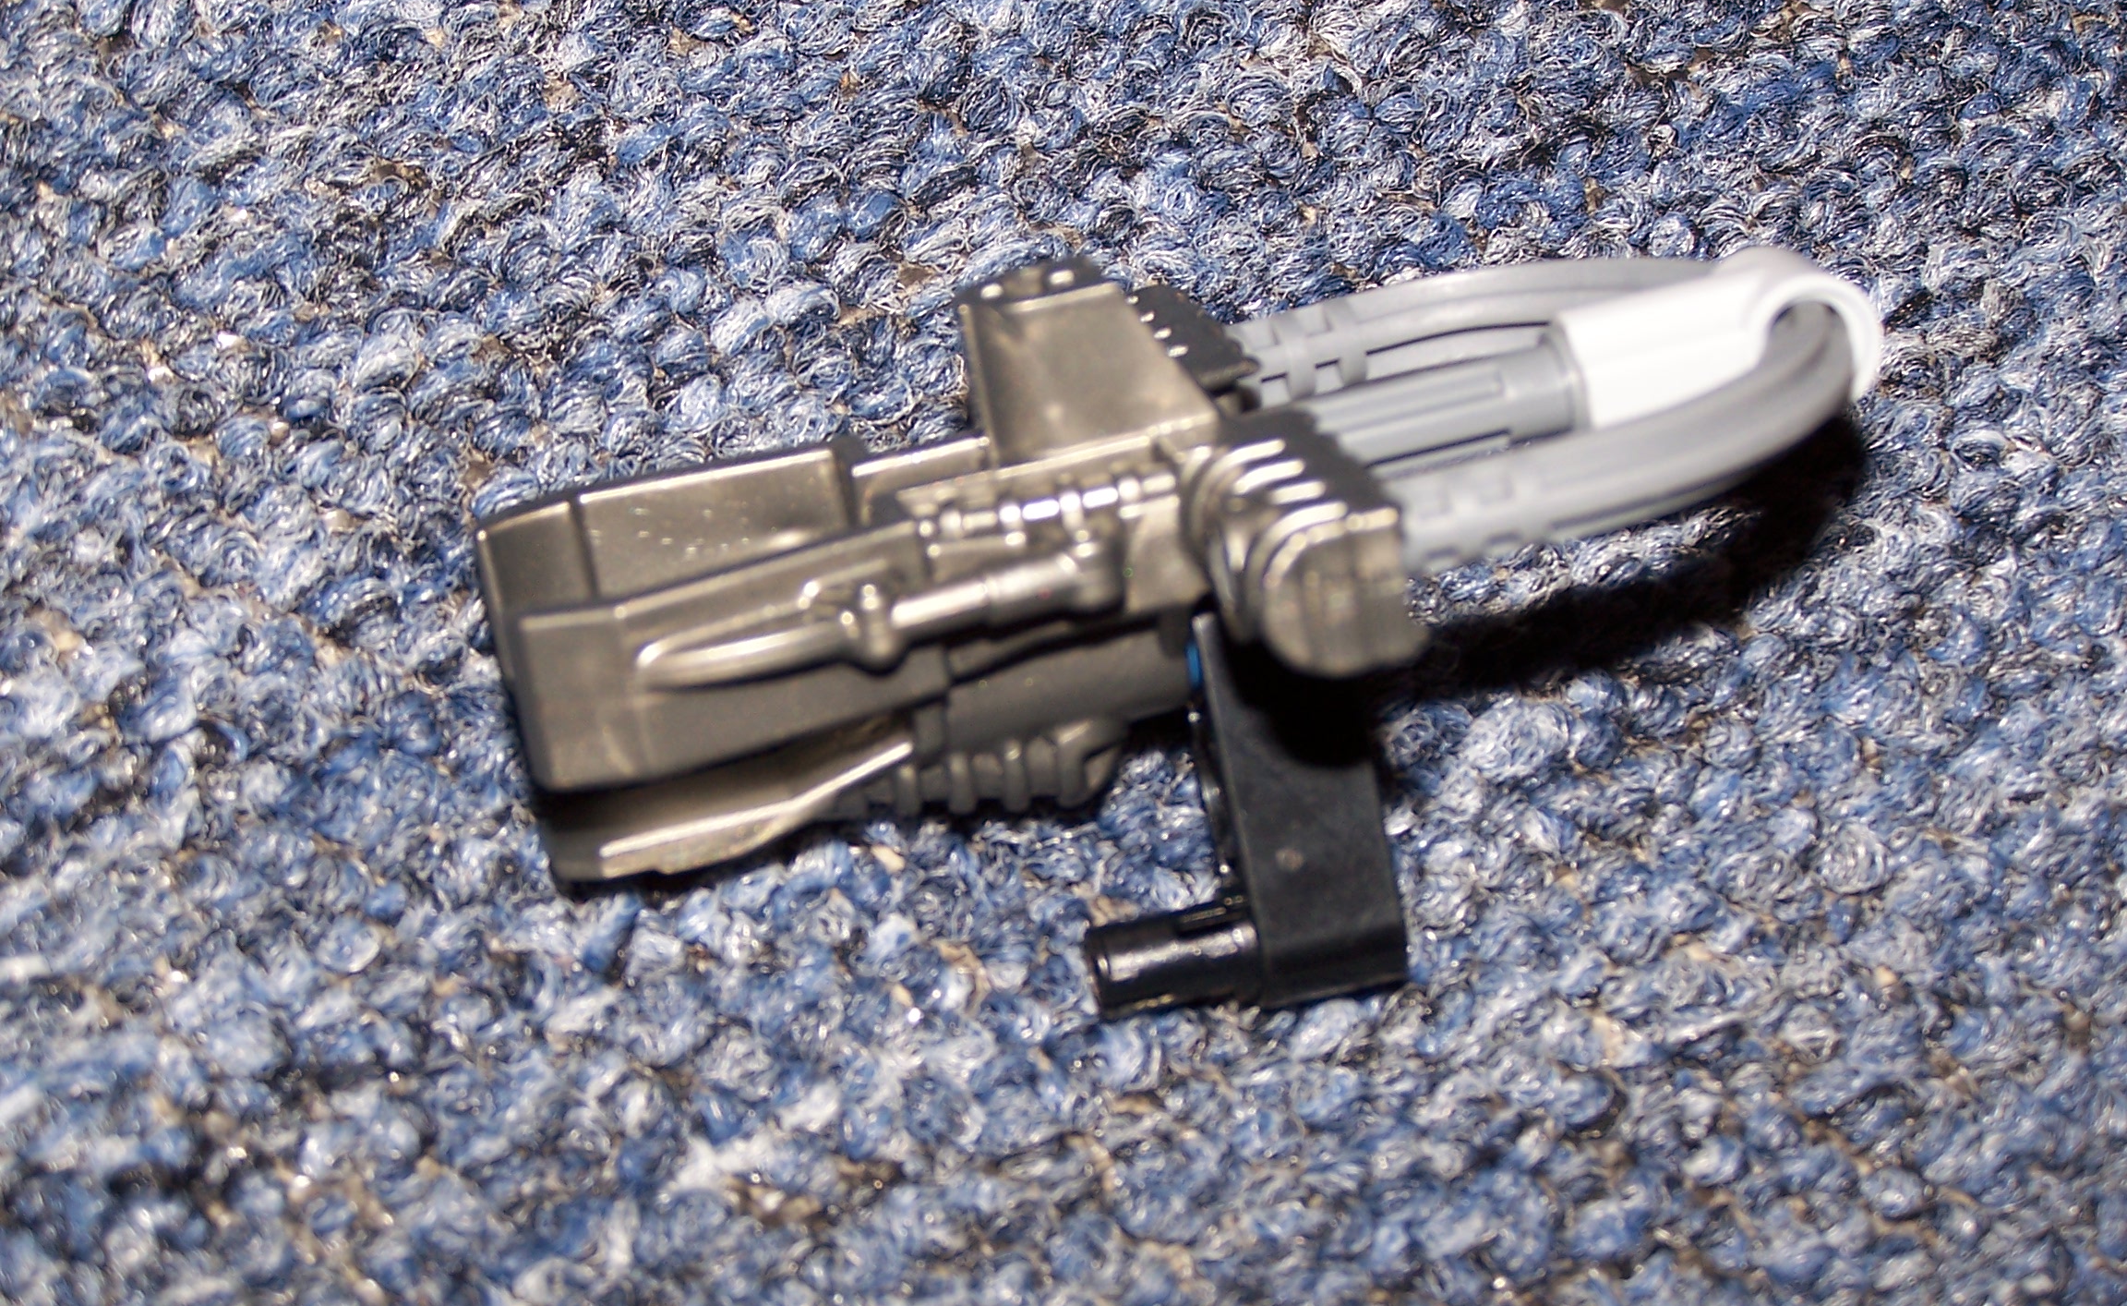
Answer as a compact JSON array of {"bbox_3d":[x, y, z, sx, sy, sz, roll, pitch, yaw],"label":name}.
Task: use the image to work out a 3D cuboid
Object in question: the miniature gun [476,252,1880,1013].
[{"bbox_3d":[0.009,0.001,0.263,0.073,0.037,0.038,-12,21,-9],"label":"miniature gun"}]

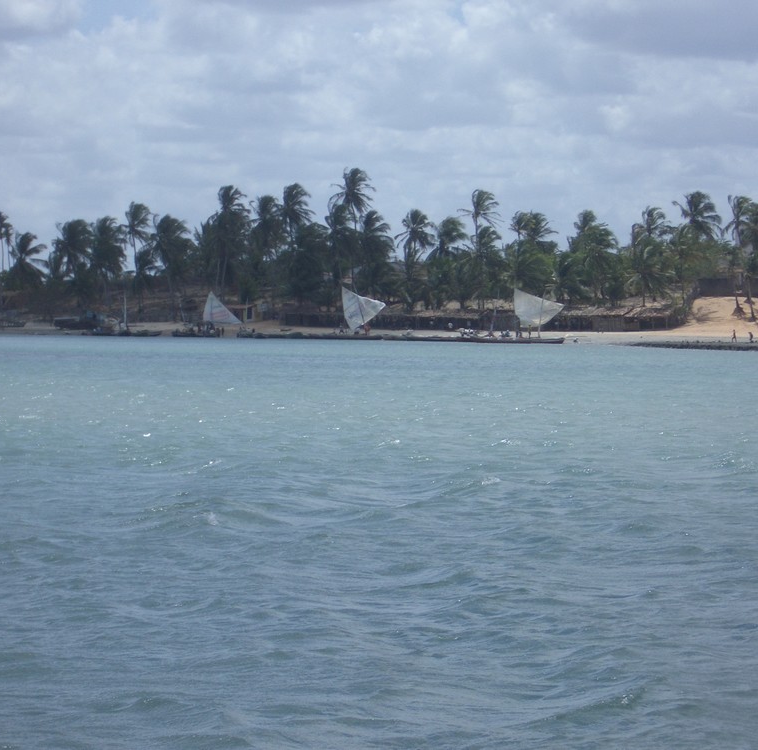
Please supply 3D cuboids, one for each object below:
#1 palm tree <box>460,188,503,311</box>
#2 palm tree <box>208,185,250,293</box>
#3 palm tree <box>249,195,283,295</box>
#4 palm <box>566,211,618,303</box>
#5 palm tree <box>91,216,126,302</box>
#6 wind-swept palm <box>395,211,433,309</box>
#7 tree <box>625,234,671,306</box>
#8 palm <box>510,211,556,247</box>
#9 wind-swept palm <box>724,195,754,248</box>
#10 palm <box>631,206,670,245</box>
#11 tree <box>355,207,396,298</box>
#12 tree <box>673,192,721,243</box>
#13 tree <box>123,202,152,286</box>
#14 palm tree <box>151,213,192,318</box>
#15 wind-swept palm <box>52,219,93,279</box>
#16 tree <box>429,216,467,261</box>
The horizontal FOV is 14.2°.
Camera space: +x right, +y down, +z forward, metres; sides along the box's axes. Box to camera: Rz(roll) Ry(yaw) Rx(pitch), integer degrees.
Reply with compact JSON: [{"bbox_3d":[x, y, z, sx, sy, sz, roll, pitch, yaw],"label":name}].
[{"bbox_3d":[15.058,-18.618,450.000,6.231,17.506,6.231,0,1,0],"label":"palm tree"},{"bbox_3d":[-25.875,-23.452,525.000,6.923,19.039,6.923,0,1,0],"label":"palm tree"},{"bbox_3d":[-17.990,-20.550,485.000,5.440,16.630,6.000,0,1,0],"label":"palm tree"},{"bbox_3d":[32.940,-18.280,468.000,7.710,14.190,7.500,0,1,0],"label":"palm"},{"bbox_3d":[-49.047,-20.852,550.000,6.165,15.775,6.165,0,1,0],"label":"palm tree"},{"bbox_3d":[5.442,-17.706,465.000,5.825,15.636,5.825,0,1,0],"label":"wind-swept palm"},{"bbox_3d":[40.870,-15.850,460.000,6.980,10.920,7.000,0,1,0],"label":"tree"},{"bbox_3d":[23.278,-18.501,460.000,6.976,12.890,6.976,0,1,0],"label":"palm"},{"bbox_3d":[55.940,-20.620,472.000,4.670,14.940,5.200,0,1,0],"label":"wind-swept palm"},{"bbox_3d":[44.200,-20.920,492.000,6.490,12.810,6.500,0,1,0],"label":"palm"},{"bbox_3d":[-0.390,-18.870,475.000,5.950,14.410,6.200,0,1,0],"label":"tree"},{"bbox_3d":[47.251,-19.805,450.000,7.121,15.132,7.121,0,1,0],"label":"tree"},{"bbox_3d":[-43.789,-22.756,550.000,5.077,17.044,5.077,0,1,0],"label":"tree"},{"bbox_3d":[-36.422,-19.313,535.000,7.408,18.696,7.408,0,1,0],"label":"palm tree"},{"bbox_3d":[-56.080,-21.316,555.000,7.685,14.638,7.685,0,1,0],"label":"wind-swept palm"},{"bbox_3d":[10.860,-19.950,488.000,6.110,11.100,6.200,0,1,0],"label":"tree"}]

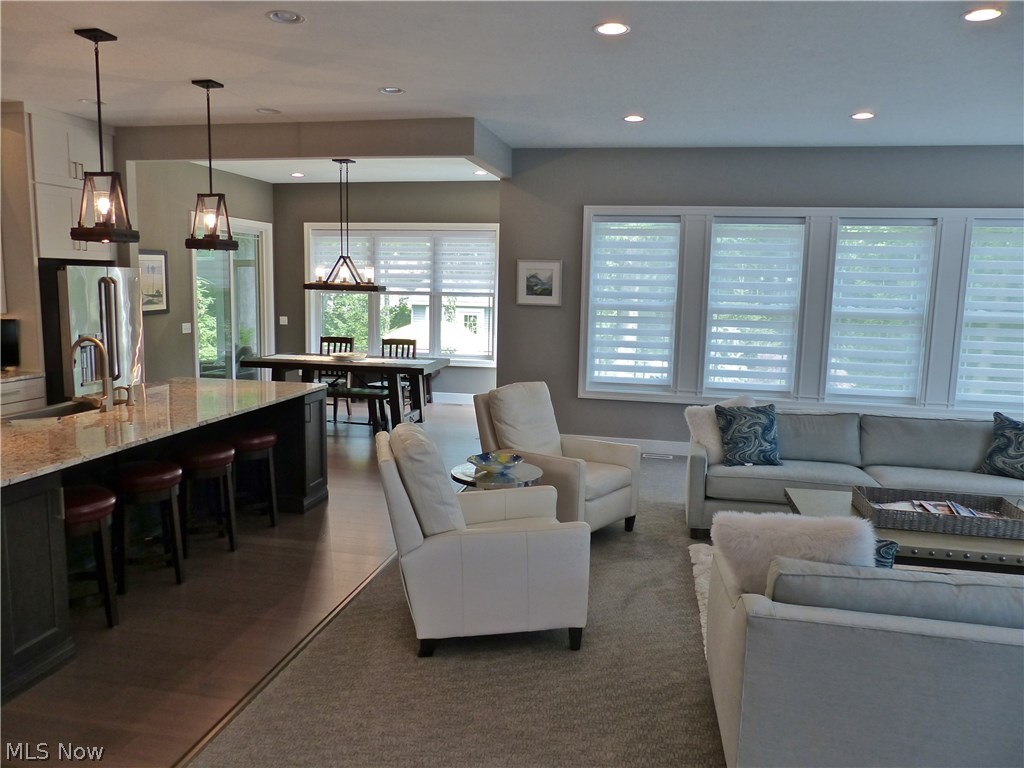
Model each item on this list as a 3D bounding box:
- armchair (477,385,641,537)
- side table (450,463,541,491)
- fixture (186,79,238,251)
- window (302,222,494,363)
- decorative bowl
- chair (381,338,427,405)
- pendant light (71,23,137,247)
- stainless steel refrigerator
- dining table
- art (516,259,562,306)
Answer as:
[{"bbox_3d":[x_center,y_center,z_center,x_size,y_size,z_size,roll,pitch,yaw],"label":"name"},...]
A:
[{"bbox_3d":[0.304,0.536,5.234,0.975,0.985,0.700,9,11,43],"label":"armchair"},{"bbox_3d":[-0.097,0.832,4.538,0.560,0.575,0.560,3,8,11],"label":"side table"},{"bbox_3d":[-2.118,-1.525,5.207,0.250,1.145,0.250,3,8,11],"label":"fixture"},{"bbox_3d":[-1.533,-1.235,10.155,2.776,1.860,0.120,3,8,11],"label":"window"},{"bbox_3d":[-0.107,0.494,4.549,0.340,0.095,0.340,1,8,0],"label":"decorative bowl"},{"bbox_3d":[-1.453,-0.032,9.034,0.450,0.960,0.560,3,8,10],"label":"chair"},{"bbox_3d":[-2.326,-1.386,4.194,0.250,1.145,0.250,3,8,11],"label":"pendant light"},{"bbox_3d":[-3.977,-0.180,6.730,0.780,1.780,0.900,3,8,11],"label":"stainless steel refrigerator"},{"bbox_3d":[-1.911,0.102,8.726,2.130,0.760,0.980,3,8,10],"label":"dining table"},{"bbox_3d":[0.276,-1.034,7.569,0.460,0.460,0.030,3,8,11],"label":"art"}]

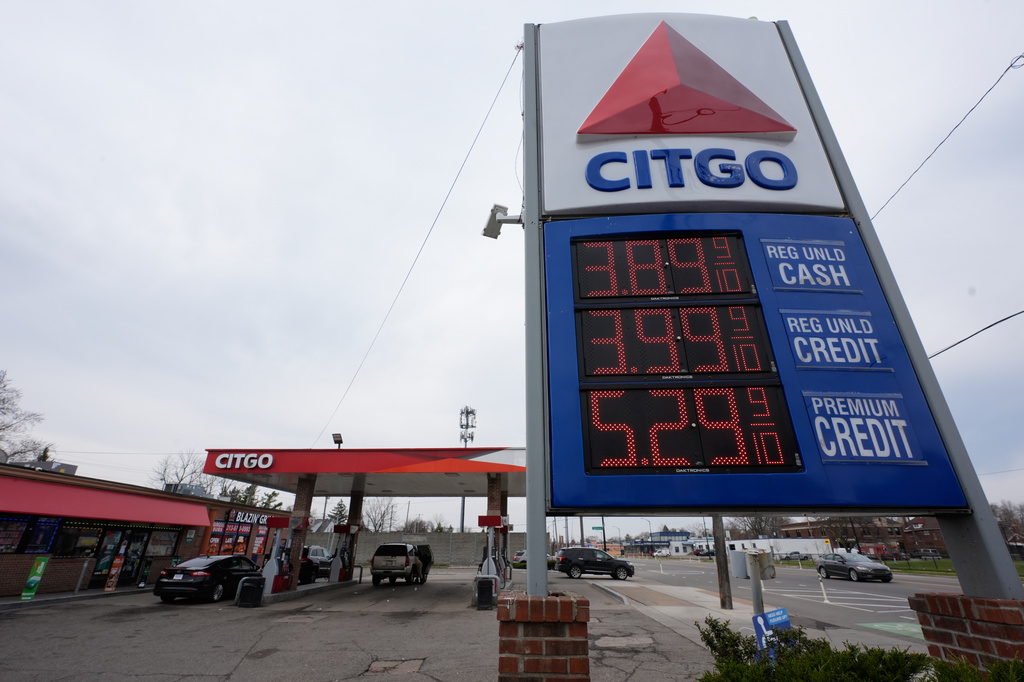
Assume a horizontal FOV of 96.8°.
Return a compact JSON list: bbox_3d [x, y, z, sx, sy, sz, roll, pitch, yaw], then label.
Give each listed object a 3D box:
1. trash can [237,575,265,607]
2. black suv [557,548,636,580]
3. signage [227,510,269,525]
[{"bbox_3d":[-8.274,8.015,14.508,0.500,0.800,0.500,0,-25,1],"label":"trash can"},{"bbox_3d":[5.300,14.062,28.810,5.040,1.780,2.000,0,-25,1],"label":"black suv"},{"bbox_3d":[-16.643,11.334,29.199,0.150,0.650,5.500,0,-25,1],"label":"signage"}]

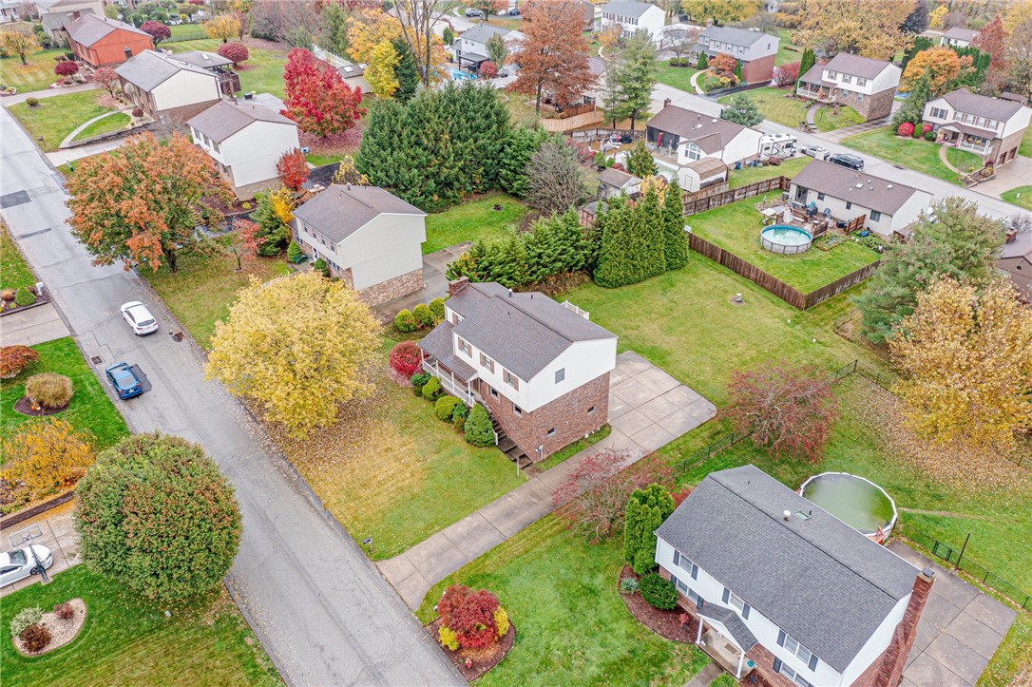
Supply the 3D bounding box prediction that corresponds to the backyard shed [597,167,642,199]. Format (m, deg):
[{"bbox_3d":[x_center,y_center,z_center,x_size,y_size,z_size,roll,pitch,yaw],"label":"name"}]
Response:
[{"bbox_3d":[14.490,-22.181,112.361,4.400,3.400,4.850,-24,39,-30],"label":"backyard shed"}]

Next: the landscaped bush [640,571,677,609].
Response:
[{"bbox_3d":[8.800,15.450,49.900,2.300,1.900,2.500,0,33,0],"label":"landscaped bush"}]

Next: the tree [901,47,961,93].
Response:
[{"bbox_3d":[77.500,-50.900,150.800,10.000,9.300,10.000,-25,40,-33],"label":"tree"}]

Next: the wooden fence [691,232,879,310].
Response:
[{"bbox_3d":[28.139,-9.369,83.768,12.900,2.000,15.400,-22,38,-28],"label":"wooden fence"}]

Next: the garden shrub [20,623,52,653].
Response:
[{"bbox_3d":[-25.386,15.587,42.428,1.479,1.288,1.479,-1,33,0],"label":"garden shrub"}]

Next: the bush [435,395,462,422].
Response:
[{"bbox_3d":[-5.090,4.830,60.210,1.980,1.590,1.980,-1,33,1],"label":"bush"}]

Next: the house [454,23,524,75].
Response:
[{"bbox_3d":[-4.040,-56.550,152.440,9.390,6.670,10.450,-25,40,-33],"label":"house"}]

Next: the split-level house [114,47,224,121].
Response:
[{"bbox_3d":[-44.690,-33.290,103.440,9.000,6.470,12.780,-24,40,-32],"label":"split-level house"}]

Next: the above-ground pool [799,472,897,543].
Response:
[{"bbox_3d":[24.260,12.120,58.830,6.500,1.300,6.500,0,33,0],"label":"above-ground pool"}]

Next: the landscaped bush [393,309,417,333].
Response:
[{"bbox_3d":[-9.610,-2.080,70.070,1.880,1.870,1.880,-1,33,1],"label":"landscaped bush"}]

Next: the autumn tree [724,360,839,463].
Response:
[{"bbox_3d":[20.600,5.700,62.500,8.700,6.800,8.700,0,33,0],"label":"autumn tree"}]

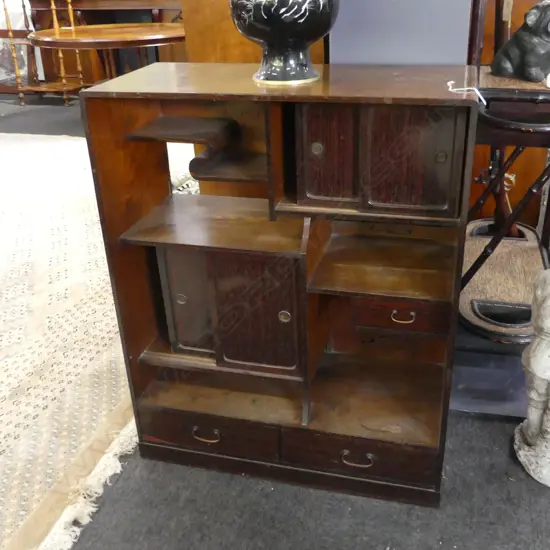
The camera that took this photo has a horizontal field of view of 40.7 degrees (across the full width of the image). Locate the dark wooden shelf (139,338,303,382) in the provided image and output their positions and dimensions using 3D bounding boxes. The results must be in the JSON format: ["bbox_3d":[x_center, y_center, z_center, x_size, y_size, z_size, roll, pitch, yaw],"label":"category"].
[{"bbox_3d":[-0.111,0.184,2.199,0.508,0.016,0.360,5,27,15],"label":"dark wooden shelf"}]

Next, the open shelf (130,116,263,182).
[{"bbox_3d":[-0.152,-0.344,2.026,0.425,0.117,0.221,5,27,15],"label":"open shelf"}]

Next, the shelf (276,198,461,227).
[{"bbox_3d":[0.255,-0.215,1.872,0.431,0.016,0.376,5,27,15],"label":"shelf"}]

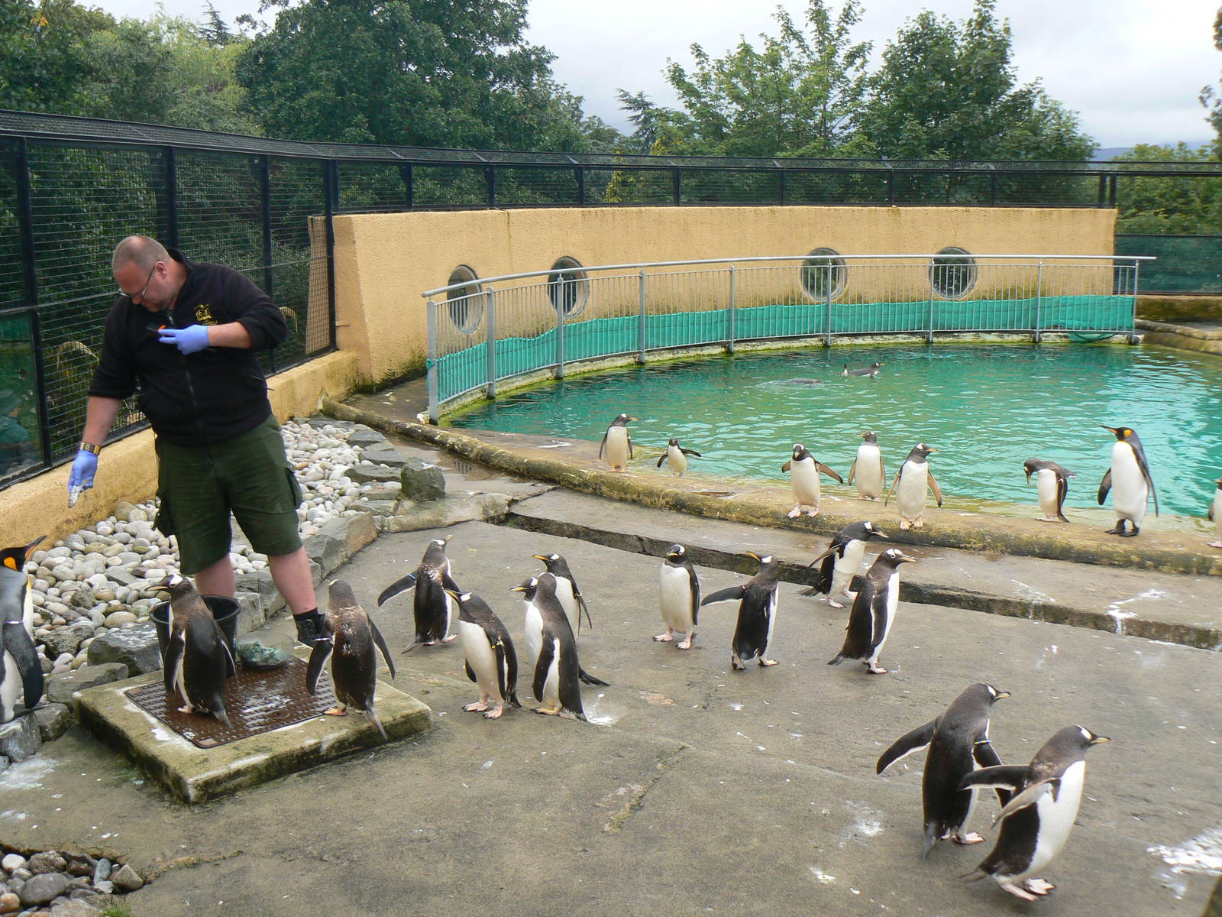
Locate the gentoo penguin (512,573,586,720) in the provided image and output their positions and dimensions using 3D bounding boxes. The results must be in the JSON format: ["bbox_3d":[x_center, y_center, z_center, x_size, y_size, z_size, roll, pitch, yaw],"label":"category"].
[{"bbox_3d":[-0.243,0.733,5.055,0.290,0.580,0.230,7,14,27],"label":"gentoo penguin"}]

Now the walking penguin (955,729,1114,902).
[{"bbox_3d":[1.289,1.036,3.863,0.440,0.540,0.290,6,13,24],"label":"walking penguin"}]

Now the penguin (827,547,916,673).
[{"bbox_3d":[1.173,0.668,5.708,0.380,0.570,0.220,1,12,5],"label":"penguin"}]

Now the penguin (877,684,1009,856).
[{"bbox_3d":[1.057,0.924,3.921,0.350,0.510,0.430,-9,15,-39],"label":"penguin"}]

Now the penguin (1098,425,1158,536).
[{"bbox_3d":[3.065,0.116,7.506,0.280,0.640,0.280,-10,16,-39],"label":"penguin"}]

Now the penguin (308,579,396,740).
[{"bbox_3d":[-0.941,0.697,4.608,0.330,0.510,0.360,-7,14,-33],"label":"penguin"}]

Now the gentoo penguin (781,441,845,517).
[{"bbox_3d":[1.225,0.122,7.658,0.370,0.430,0.260,4,12,17],"label":"gentoo penguin"}]

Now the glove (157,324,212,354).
[{"bbox_3d":[-1.652,-0.460,4.920,0.200,0.115,0.090,-2,12,-13],"label":"glove"}]

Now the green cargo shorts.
[{"bbox_3d":[-1.534,0.144,5.100,0.560,0.600,0.360,1,11,3],"label":"green cargo shorts"}]

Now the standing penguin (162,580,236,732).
[{"bbox_3d":[-1.498,0.690,4.631,0.360,0.505,0.280,9,14,37],"label":"standing penguin"}]

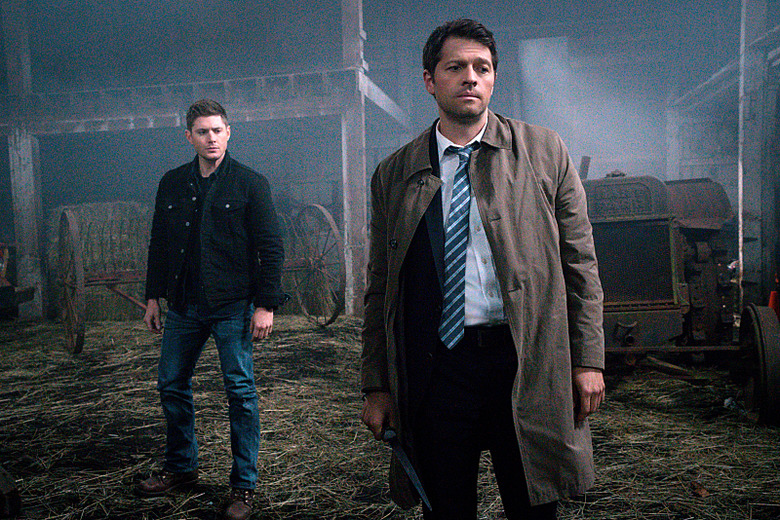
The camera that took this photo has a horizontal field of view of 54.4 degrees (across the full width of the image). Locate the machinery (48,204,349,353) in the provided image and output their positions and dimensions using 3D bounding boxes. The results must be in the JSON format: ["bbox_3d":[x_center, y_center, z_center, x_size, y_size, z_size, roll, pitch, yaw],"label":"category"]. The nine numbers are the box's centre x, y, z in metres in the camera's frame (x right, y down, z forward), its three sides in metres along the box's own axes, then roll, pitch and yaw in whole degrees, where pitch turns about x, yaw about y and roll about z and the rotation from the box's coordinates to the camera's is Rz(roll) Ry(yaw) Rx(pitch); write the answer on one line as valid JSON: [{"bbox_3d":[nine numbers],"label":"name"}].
[{"bbox_3d":[-1.930,0.130,7.850,2.650,1.380,1.500,-3,4,-29],"label":"machinery"}]

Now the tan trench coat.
[{"bbox_3d":[0.262,0.130,2.060,0.620,1.030,0.400,0,4,15],"label":"tan trench coat"}]

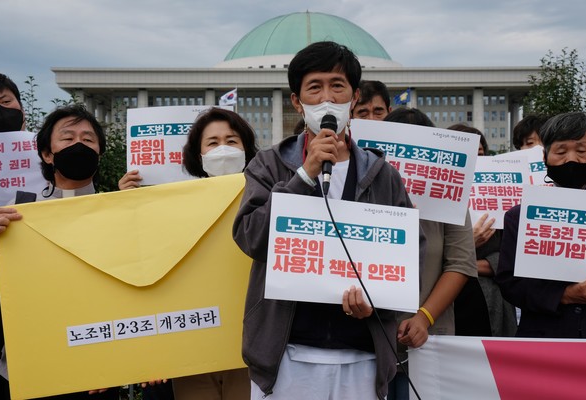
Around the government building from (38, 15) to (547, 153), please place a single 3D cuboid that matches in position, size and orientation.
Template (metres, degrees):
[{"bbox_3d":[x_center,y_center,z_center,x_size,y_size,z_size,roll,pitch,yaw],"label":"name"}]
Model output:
[{"bbox_3d":[4.400,-22.000,305.000,127.000,64.000,86.000,0,-2,0],"label":"government building"}]

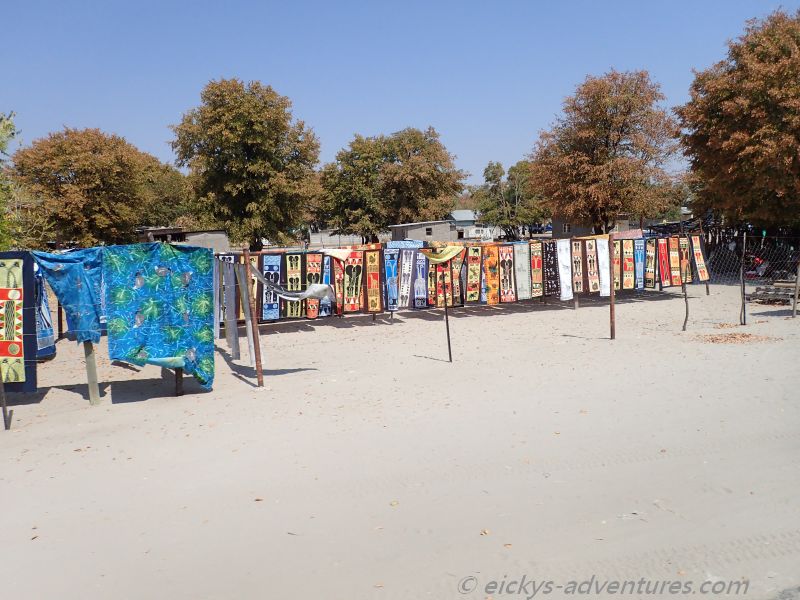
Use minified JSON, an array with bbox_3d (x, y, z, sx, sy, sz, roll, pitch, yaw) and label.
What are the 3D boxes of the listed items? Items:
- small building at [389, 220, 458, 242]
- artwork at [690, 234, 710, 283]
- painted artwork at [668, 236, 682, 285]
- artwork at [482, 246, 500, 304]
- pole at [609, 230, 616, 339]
[{"bbox_3d":[1.897,-5.368,48.142,5.300,2.400,4.000,-2,8,-8],"label":"small building"},{"bbox_3d":[8.987,-1.241,17.279,0.420,1.420,0.050,-15,11,-18],"label":"artwork"},{"bbox_3d":[8.010,-1.119,16.800,0.420,1.454,0.050,-5,7,-21],"label":"painted artwork"},{"bbox_3d":[2.367,-0.660,14.948,0.524,1.555,0.050,-5,7,-19],"label":"artwork"},{"bbox_3d":[3.815,-0.236,10.385,0.085,1.924,0.085,-3,7,0],"label":"pole"}]

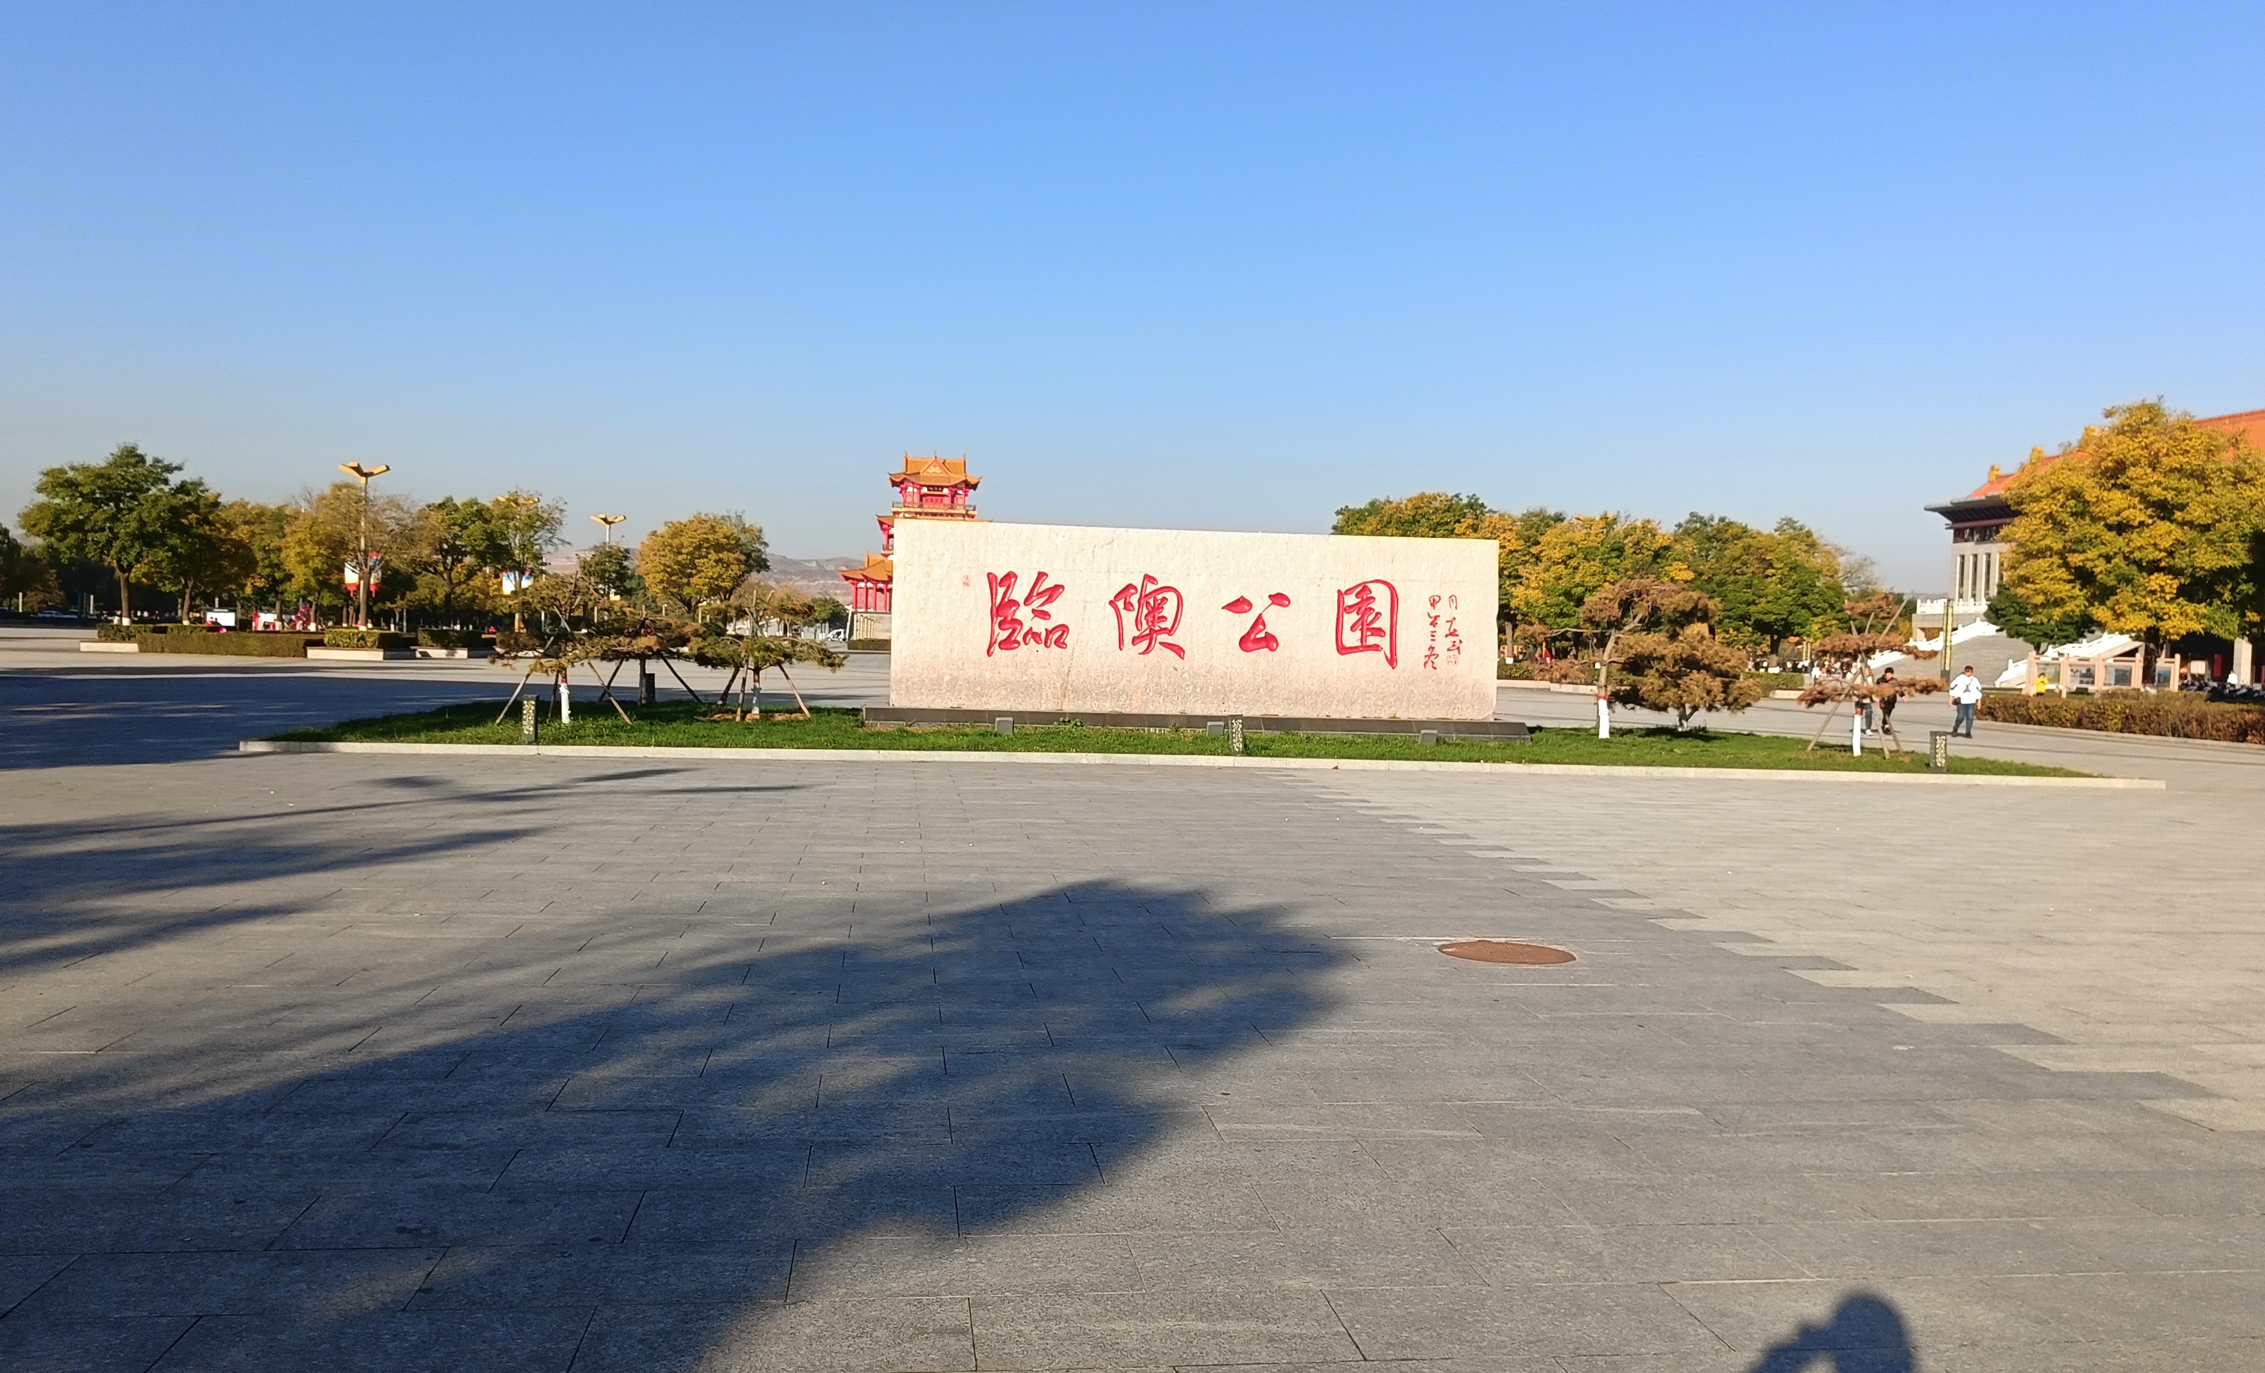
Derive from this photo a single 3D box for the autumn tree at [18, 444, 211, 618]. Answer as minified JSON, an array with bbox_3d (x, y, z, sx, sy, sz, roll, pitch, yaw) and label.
[{"bbox_3d":[-46.034,-6.530,80.000,8.600,8.810,8.200,1,1,-8],"label":"autumn tree"}]

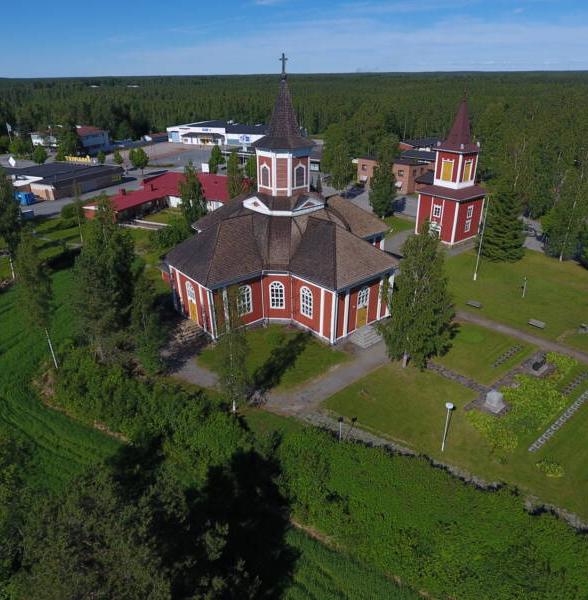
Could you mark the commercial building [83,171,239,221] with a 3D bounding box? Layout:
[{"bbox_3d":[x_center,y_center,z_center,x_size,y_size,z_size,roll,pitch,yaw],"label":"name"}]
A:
[{"bbox_3d":[-26.116,-24.130,108.989,34.222,4.700,36.815,11,28,22],"label":"commercial building"}]

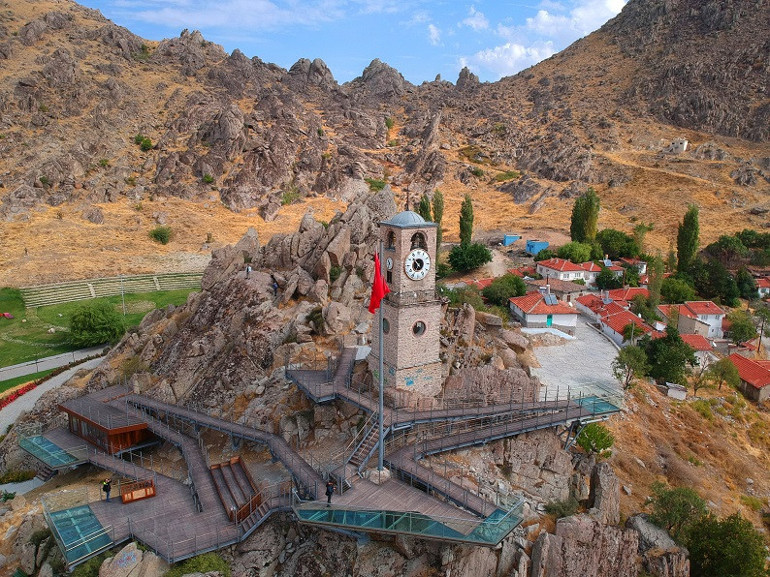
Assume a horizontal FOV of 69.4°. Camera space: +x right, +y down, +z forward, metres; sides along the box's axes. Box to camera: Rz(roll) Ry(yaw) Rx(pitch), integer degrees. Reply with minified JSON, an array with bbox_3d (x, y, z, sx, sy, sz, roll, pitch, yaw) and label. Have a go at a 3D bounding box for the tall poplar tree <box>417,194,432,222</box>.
[{"bbox_3d":[8.966,-14.724,124.606,3.026,12.980,3.026,2,12,4],"label":"tall poplar tree"}]

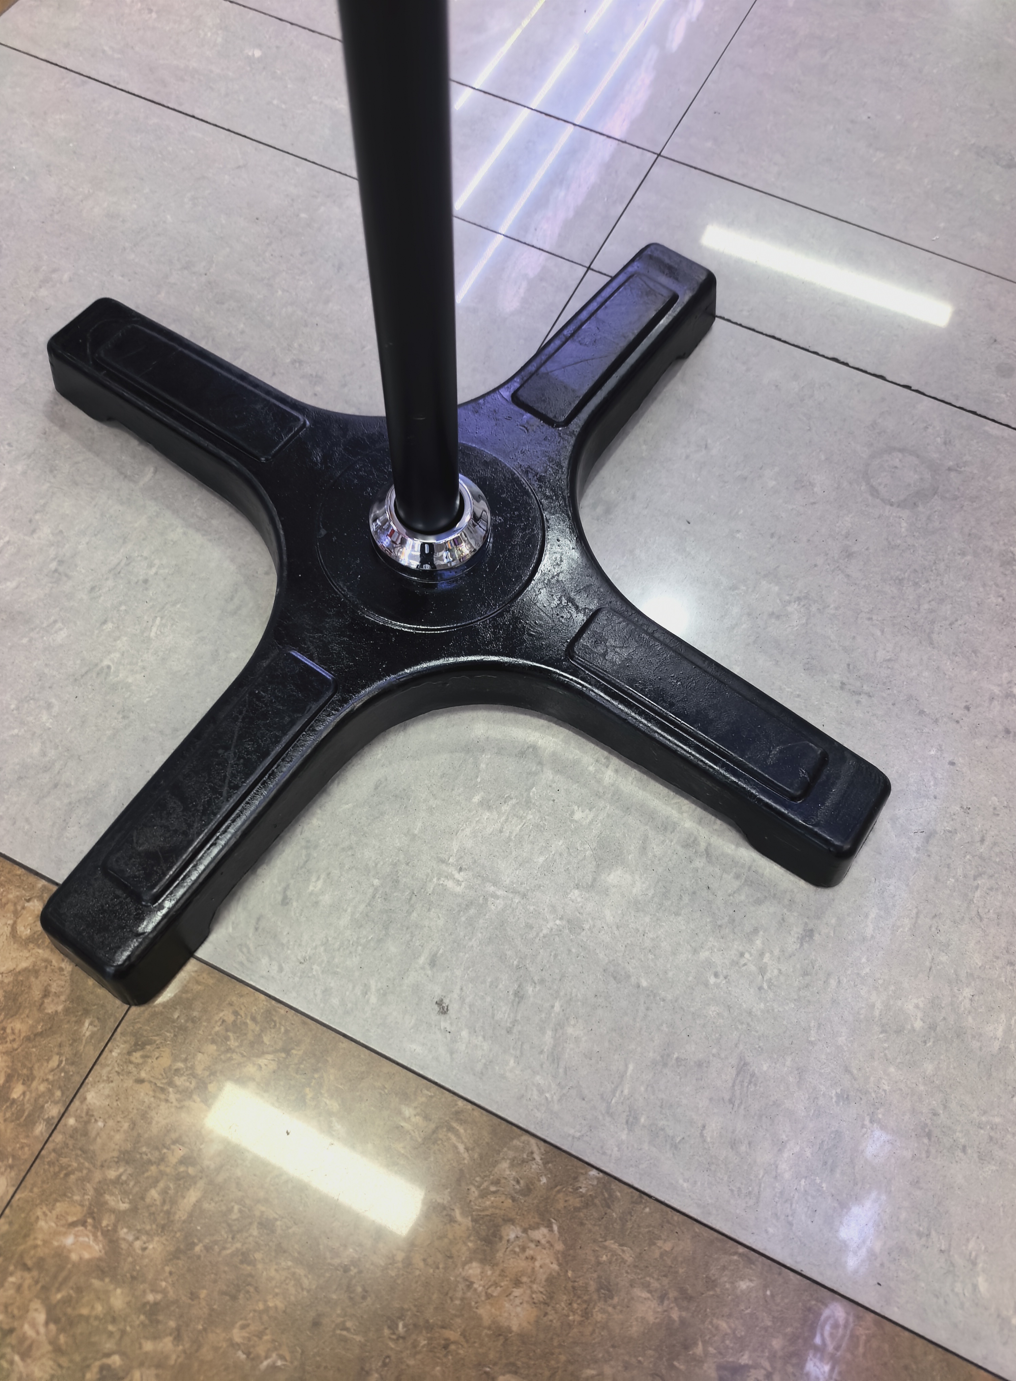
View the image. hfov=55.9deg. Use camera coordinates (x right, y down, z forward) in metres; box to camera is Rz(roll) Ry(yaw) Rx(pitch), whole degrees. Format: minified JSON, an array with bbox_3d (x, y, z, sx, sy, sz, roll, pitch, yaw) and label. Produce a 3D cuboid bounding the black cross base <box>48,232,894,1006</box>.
[{"bbox_3d":[-0.048,-0.082,0.631,0.490,0.066,0.490,-8,66,-6],"label":"black cross base"}]

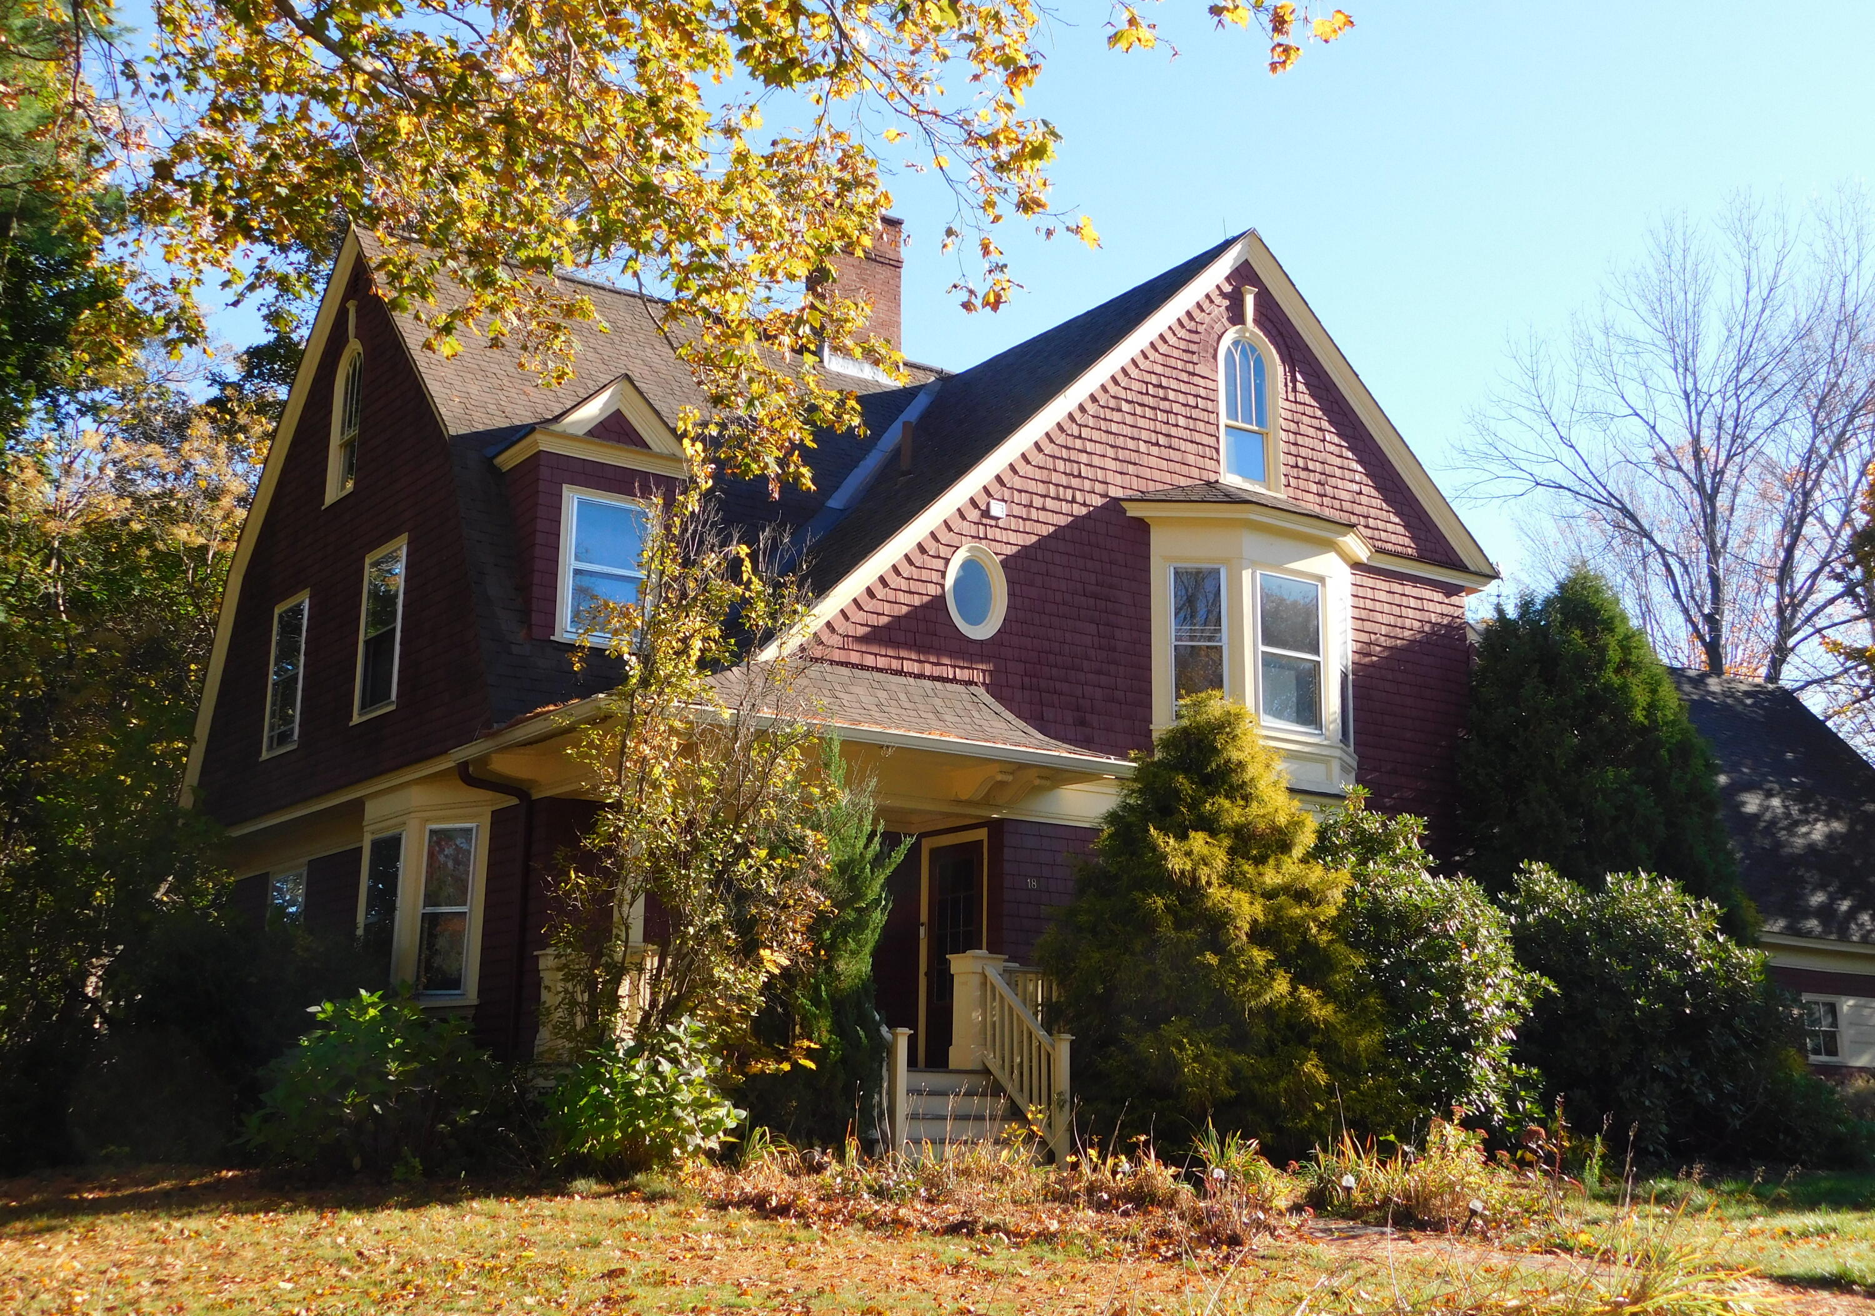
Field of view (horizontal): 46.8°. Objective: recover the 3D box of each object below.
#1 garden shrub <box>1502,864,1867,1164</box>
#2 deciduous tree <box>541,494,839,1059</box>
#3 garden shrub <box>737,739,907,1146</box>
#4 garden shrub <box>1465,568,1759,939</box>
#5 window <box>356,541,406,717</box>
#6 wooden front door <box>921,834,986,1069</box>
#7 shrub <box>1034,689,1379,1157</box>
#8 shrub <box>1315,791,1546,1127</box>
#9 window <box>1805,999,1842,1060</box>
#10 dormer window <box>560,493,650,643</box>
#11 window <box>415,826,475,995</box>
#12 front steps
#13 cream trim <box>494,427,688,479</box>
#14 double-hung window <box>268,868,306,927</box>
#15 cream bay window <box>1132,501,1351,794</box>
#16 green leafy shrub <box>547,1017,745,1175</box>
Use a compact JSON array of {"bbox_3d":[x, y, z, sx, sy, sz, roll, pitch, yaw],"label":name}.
[{"bbox_3d":[7.140,3.430,20.994,3.400,2.843,2.700,-3,-13,18],"label":"garden shrub"},{"bbox_3d":[-1.777,1.185,15.602,2.141,4.880,1.927,9,-14,-33],"label":"deciduous tree"},{"bbox_3d":[-0.877,2.238,16.533,1.361,3.233,1.297,1,-12,0],"label":"garden shrub"},{"bbox_3d":[7.073,2.109,23.447,3.050,6.261,2.800,-3,-12,17],"label":"garden shrub"},{"bbox_3d":[-5.486,-0.275,21.362,0.130,1.620,1.070,9,-14,-33],"label":"window"},{"bbox_3d":[0.165,2.930,21.559,0.120,2.300,1.060,9,-15,-34],"label":"wooden front door"},{"bbox_3d":[2.335,2.301,18.515,2.942,4.035,2.883,1,-12,0],"label":"shrub"},{"bbox_3d":[4.335,2.815,19.732,2.350,3.215,2.200,-2,-12,12],"label":"shrub"},{"bbox_3d":[11.419,4.807,27.993,0.720,0.760,0.120,9,-14,-33],"label":"window"},{"bbox_3d":[-3.063,-0.800,20.122,0.840,1.350,0.130,9,-14,-33],"label":"dormer window"},{"bbox_3d":[-4.506,2.317,19.984,0.579,1.578,0.100,-5,-13,26],"label":"window"},{"bbox_3d":[0.100,3.691,17.378,1.550,0.760,1.000,9,-14,-33],"label":"front steps"},{"bbox_3d":[-3.292,-1.819,20.670,1.650,0.230,1.100,9,-14,-33],"label":"cream trim"},{"bbox_3d":[-7.352,3.133,24.409,0.130,1.420,1.070,9,-14,-33],"label":"double-hung window"},{"bbox_3d":[3.471,-0.003,22.050,2.950,2.820,0.720,9,-14,-33],"label":"cream bay window"},{"bbox_3d":[-2.028,3.071,15.211,1.350,1.078,1.250,2,-12,-7],"label":"green leafy shrub"}]

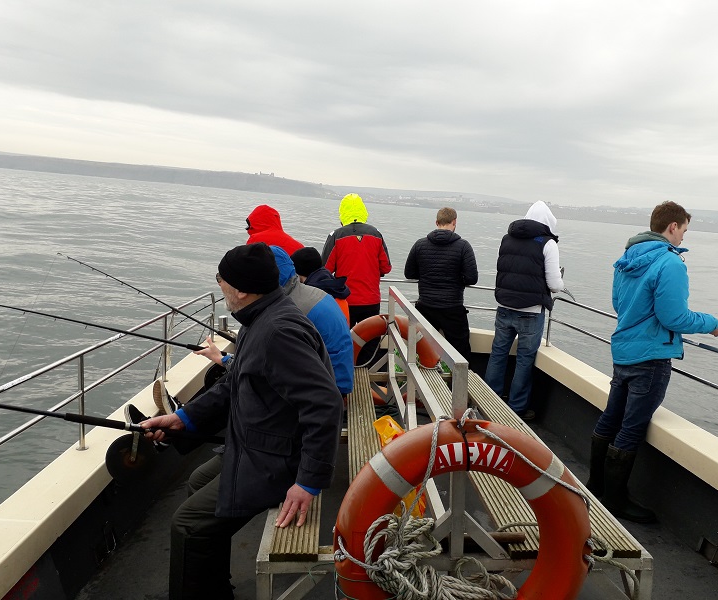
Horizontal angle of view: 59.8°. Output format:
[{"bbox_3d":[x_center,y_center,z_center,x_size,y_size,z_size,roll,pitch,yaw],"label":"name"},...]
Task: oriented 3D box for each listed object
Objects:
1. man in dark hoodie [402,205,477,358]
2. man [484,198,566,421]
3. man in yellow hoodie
[{"bbox_3d":[0.700,0.090,5.200,0.600,1.700,0.500,7,9,12],"label":"man in dark hoodie"},{"bbox_3d":[1.420,0.070,5.160,0.500,1.740,0.580,-4,13,-44],"label":"man"},{"bbox_3d":[0.000,0.040,5.130,0.600,1.770,0.500,5,9,0],"label":"man in yellow hoodie"}]

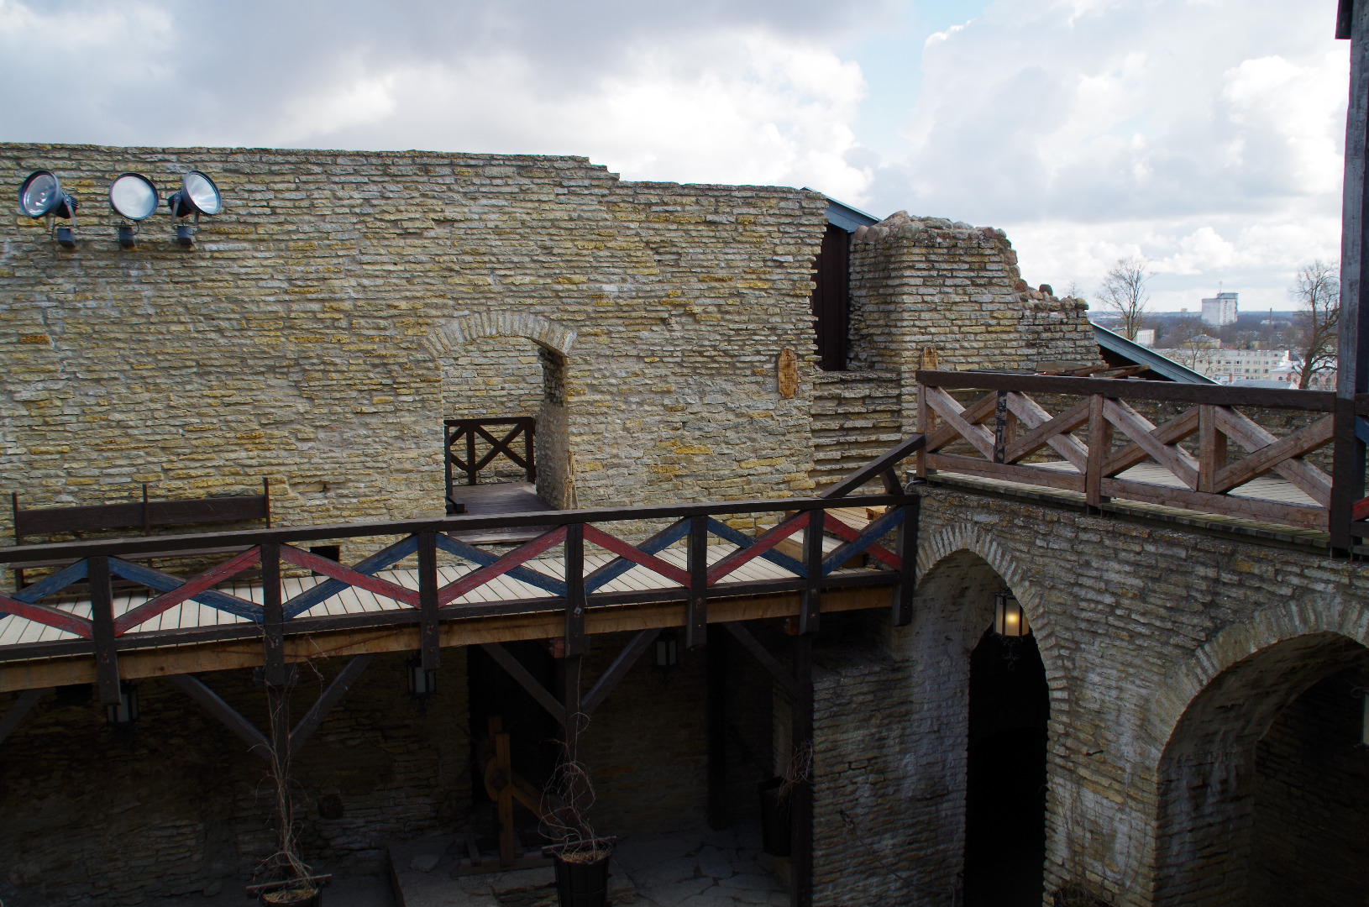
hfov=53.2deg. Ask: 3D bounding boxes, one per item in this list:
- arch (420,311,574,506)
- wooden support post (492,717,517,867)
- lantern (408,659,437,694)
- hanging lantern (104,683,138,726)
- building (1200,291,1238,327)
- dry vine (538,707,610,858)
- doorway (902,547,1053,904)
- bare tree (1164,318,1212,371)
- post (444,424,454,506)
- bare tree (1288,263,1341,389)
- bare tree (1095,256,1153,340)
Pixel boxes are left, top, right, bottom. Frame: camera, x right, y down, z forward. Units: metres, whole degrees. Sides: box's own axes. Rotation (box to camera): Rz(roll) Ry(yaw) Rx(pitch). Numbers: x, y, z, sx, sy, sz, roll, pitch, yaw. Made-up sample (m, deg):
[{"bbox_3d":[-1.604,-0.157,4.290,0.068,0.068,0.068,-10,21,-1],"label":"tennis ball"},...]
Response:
[{"bbox_3d":[-2.337,-0.487,16.166,1.752,2.381,1.300,-3,6,-22],"label":"arch"},{"bbox_3d":[-1.945,3.687,14.646,0.220,1.560,0.220,-3,6,-22],"label":"wooden support post"},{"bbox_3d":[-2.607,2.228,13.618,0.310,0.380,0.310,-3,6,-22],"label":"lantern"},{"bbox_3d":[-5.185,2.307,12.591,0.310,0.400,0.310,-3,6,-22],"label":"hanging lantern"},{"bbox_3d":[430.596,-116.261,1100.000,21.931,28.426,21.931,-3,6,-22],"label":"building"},{"bbox_3d":[-1.046,3.180,13.041,0.640,1.420,0.550,-3,6,-22],"label":"dry vine"},{"bbox_3d":[3.273,2.941,13.880,0.850,4.053,2.008,-4,7,-30],"label":"doorway"},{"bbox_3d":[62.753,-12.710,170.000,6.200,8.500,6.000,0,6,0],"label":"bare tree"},{"bbox_3d":[-3.248,0.070,18.924,0.130,1.080,0.130,-3,6,-22],"label":"post"},{"bbox_3d":[34.673,-6.195,75.000,4.000,9.000,4.000,0,6,0],"label":"bare tree"},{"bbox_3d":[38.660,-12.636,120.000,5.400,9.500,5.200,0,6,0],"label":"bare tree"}]

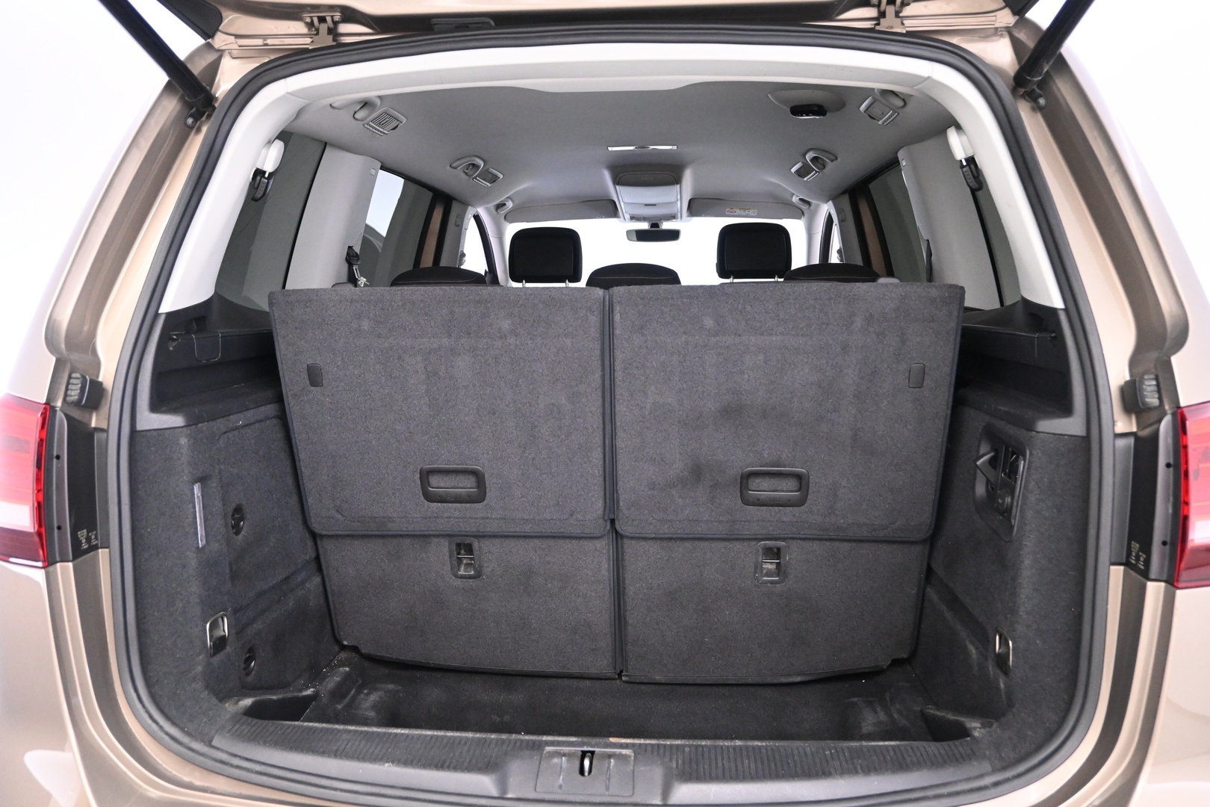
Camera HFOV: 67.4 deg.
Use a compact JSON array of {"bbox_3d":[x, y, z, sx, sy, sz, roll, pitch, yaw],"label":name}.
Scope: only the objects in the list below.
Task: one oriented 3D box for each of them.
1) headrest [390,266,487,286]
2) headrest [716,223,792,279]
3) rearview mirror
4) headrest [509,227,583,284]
[{"bbox_3d":[-0.404,-0.245,2.210,0.240,0.165,0.110,0,19,5],"label":"headrest"},{"bbox_3d":[0.523,-0.534,3.190,0.255,0.188,0.120,0,12,5],"label":"headrest"},{"bbox_3d":[0.206,-0.720,3.870,0.228,0.058,0.045,2,8,19],"label":"rearview mirror"},{"bbox_3d":[-0.212,-0.527,3.250,0.255,0.188,0.120,0,12,5],"label":"headrest"}]

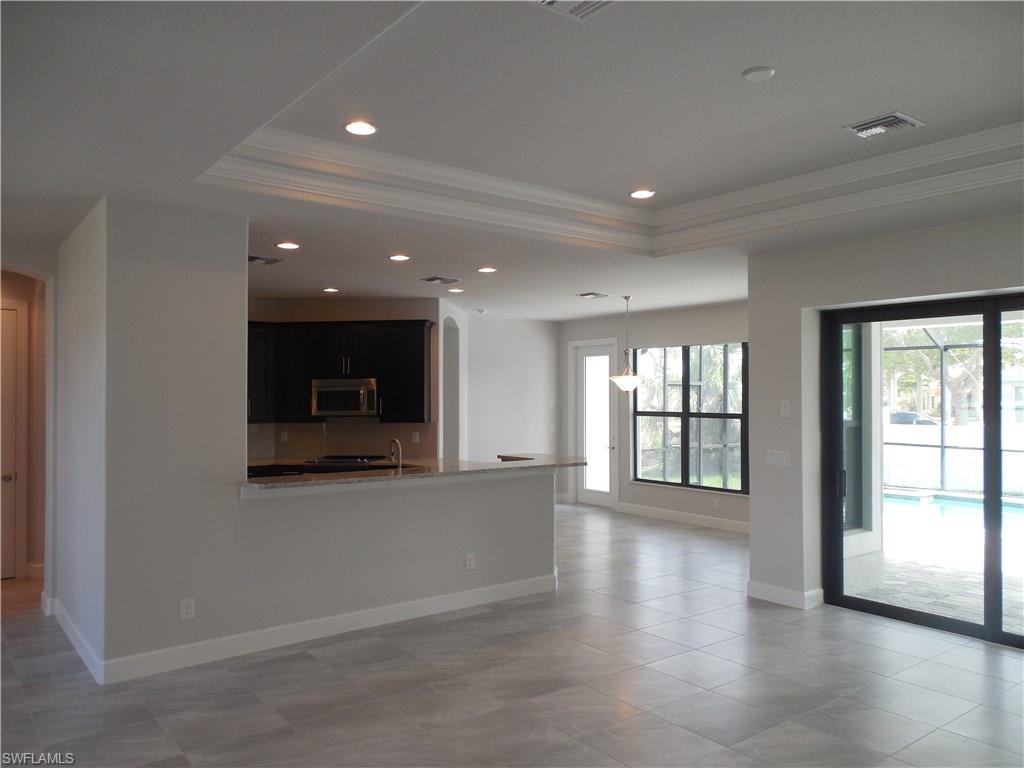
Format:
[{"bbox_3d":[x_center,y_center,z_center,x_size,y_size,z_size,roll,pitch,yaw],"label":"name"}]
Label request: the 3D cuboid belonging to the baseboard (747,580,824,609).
[{"bbox_3d":[2.262,1.722,6.105,0.334,0.136,0.497,1,-1,-38],"label":"baseboard"}]

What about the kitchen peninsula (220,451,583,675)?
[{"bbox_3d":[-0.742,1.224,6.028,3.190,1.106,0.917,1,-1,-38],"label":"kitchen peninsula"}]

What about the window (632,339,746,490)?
[{"bbox_3d":[2.340,0.439,9.922,0.100,1.902,1.938,1,-1,-38],"label":"window"}]

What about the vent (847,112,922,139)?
[{"bbox_3d":[2.038,-1.388,4.045,0.330,0.020,0.300,1,-1,-38],"label":"vent"}]

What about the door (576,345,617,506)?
[{"bbox_3d":[1.276,0.623,11.228,0.060,2.418,0.849,1,-1,-38],"label":"door"}]

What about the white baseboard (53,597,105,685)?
[{"bbox_3d":[-2.926,1.688,4.963,0.021,0.139,1.749,1,-1,-38],"label":"white baseboard"}]

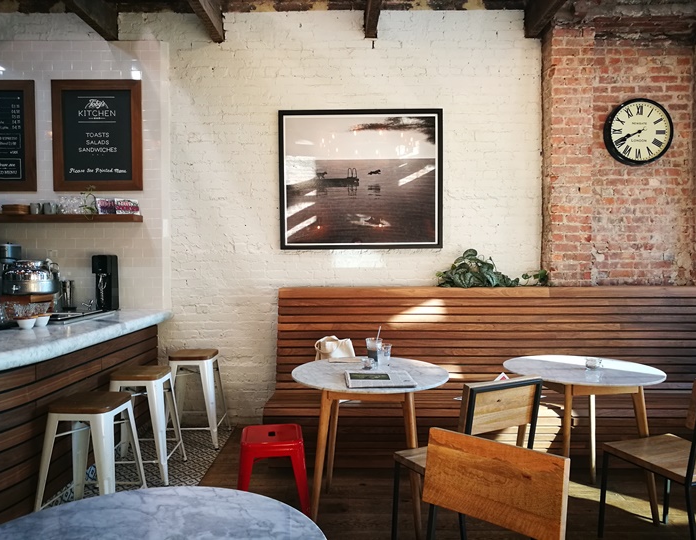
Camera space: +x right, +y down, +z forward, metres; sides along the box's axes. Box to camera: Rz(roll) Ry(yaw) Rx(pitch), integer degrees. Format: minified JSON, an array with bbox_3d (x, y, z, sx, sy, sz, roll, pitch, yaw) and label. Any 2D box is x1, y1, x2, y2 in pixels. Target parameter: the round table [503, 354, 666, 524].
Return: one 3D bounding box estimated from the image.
[{"bbox_3d":[1.252,0.906,3.030,0.807,0.759,0.807,0,2,0],"label":"round table"}]

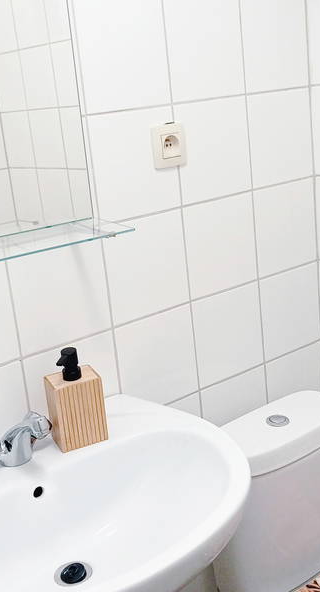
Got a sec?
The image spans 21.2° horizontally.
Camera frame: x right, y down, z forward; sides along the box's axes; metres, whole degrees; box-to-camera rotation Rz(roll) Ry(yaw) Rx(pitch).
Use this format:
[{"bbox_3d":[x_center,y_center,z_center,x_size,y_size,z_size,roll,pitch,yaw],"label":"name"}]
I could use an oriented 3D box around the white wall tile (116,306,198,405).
[{"bbox_3d":[-0.009,0.131,1.715,0.201,0.195,0.010,-18,20,-37],"label":"white wall tile"}]

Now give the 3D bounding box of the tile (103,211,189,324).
[{"bbox_3d":[-0.026,-0.059,1.665,0.200,0.197,0.008,-18,20,-38],"label":"tile"}]

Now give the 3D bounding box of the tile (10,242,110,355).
[{"bbox_3d":[-0.180,-0.010,1.541,0.200,0.197,0.008,-18,20,-38],"label":"tile"}]

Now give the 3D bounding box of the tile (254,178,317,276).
[{"bbox_3d":[0.281,-0.157,1.916,0.197,0.196,0.010,-18,19,-37],"label":"tile"}]

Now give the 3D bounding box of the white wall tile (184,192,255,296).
[{"bbox_3d":[0.127,-0.108,1.786,0.201,0.195,0.010,-18,20,-37],"label":"white wall tile"}]

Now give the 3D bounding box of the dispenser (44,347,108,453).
[{"bbox_3d":[-0.145,0.169,1.460,0.080,0.163,0.069,-11,17,-21],"label":"dispenser"}]

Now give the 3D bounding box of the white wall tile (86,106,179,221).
[{"bbox_3d":[-0.044,-0.250,1.612,0.200,0.197,0.008,-18,20,-38],"label":"white wall tile"}]

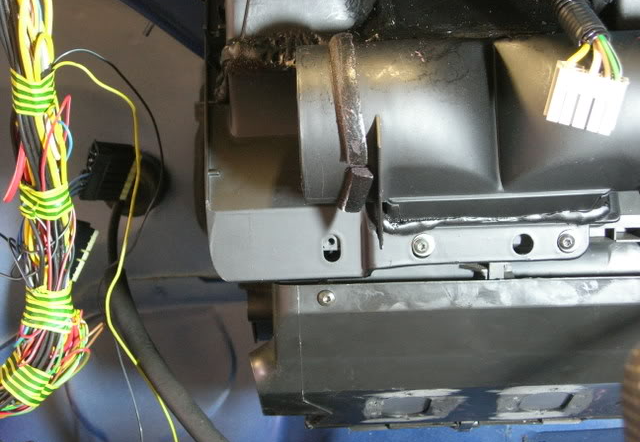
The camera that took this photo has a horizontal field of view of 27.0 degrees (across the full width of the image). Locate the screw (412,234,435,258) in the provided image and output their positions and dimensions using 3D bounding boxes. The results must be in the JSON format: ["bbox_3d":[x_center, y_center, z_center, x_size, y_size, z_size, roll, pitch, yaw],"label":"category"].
[{"bbox_3d":[0.063,0.015,0.810,0.014,0.014,0.015,0,-2,5],"label":"screw"}]

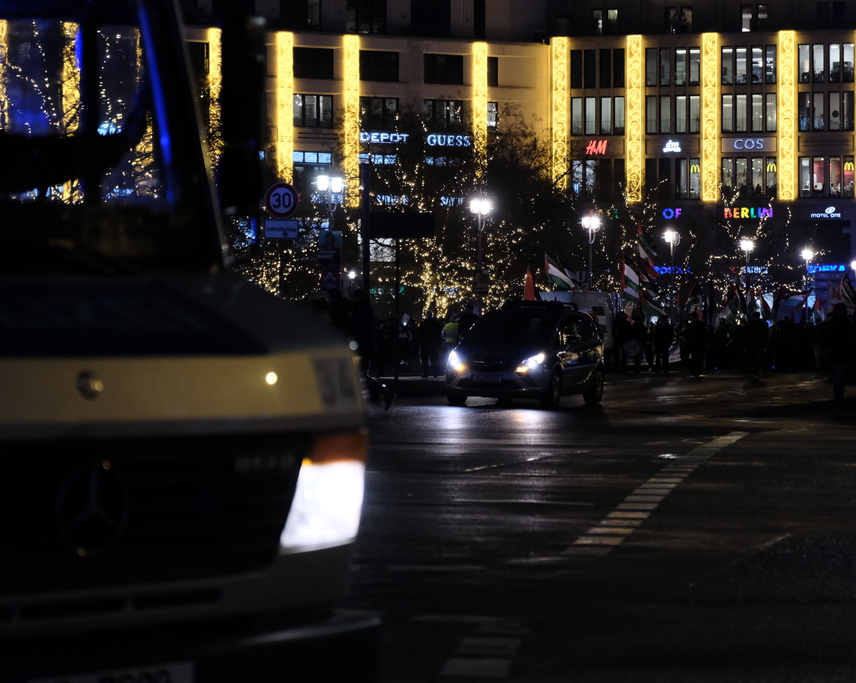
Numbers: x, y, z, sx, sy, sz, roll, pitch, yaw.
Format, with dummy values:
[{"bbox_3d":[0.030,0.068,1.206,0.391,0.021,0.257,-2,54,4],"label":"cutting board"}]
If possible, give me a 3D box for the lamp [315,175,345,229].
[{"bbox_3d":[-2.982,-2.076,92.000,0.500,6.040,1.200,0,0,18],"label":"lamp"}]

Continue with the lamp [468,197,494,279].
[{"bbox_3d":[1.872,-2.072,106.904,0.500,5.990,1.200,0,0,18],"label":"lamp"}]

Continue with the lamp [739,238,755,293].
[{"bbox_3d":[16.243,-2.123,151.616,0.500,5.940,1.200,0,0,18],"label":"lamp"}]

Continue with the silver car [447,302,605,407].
[{"bbox_3d":[1.658,0.188,50.099,1.920,1.770,4.620,0,0,18],"label":"silver car"}]

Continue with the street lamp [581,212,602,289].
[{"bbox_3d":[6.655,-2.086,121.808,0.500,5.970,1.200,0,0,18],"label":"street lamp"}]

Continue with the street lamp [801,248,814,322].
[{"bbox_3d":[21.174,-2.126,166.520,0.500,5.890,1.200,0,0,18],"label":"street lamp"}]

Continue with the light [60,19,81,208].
[{"bbox_3d":[-25.973,-16.637,217.000,1.300,13.080,0.500,0,0,-28],"label":"light"}]

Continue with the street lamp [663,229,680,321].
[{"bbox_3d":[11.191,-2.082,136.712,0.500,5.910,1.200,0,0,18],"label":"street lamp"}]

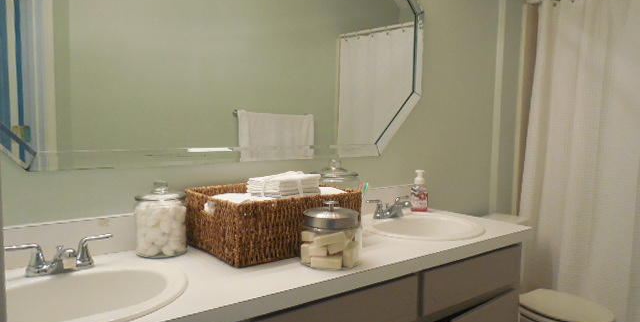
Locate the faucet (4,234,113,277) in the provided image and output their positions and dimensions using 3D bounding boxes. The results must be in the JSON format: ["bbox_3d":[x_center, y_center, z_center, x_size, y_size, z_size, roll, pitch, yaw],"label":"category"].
[{"bbox_3d":[-0.606,0.237,1.107,0.247,0.077,0.157,-3,6,-39],"label":"faucet"}]

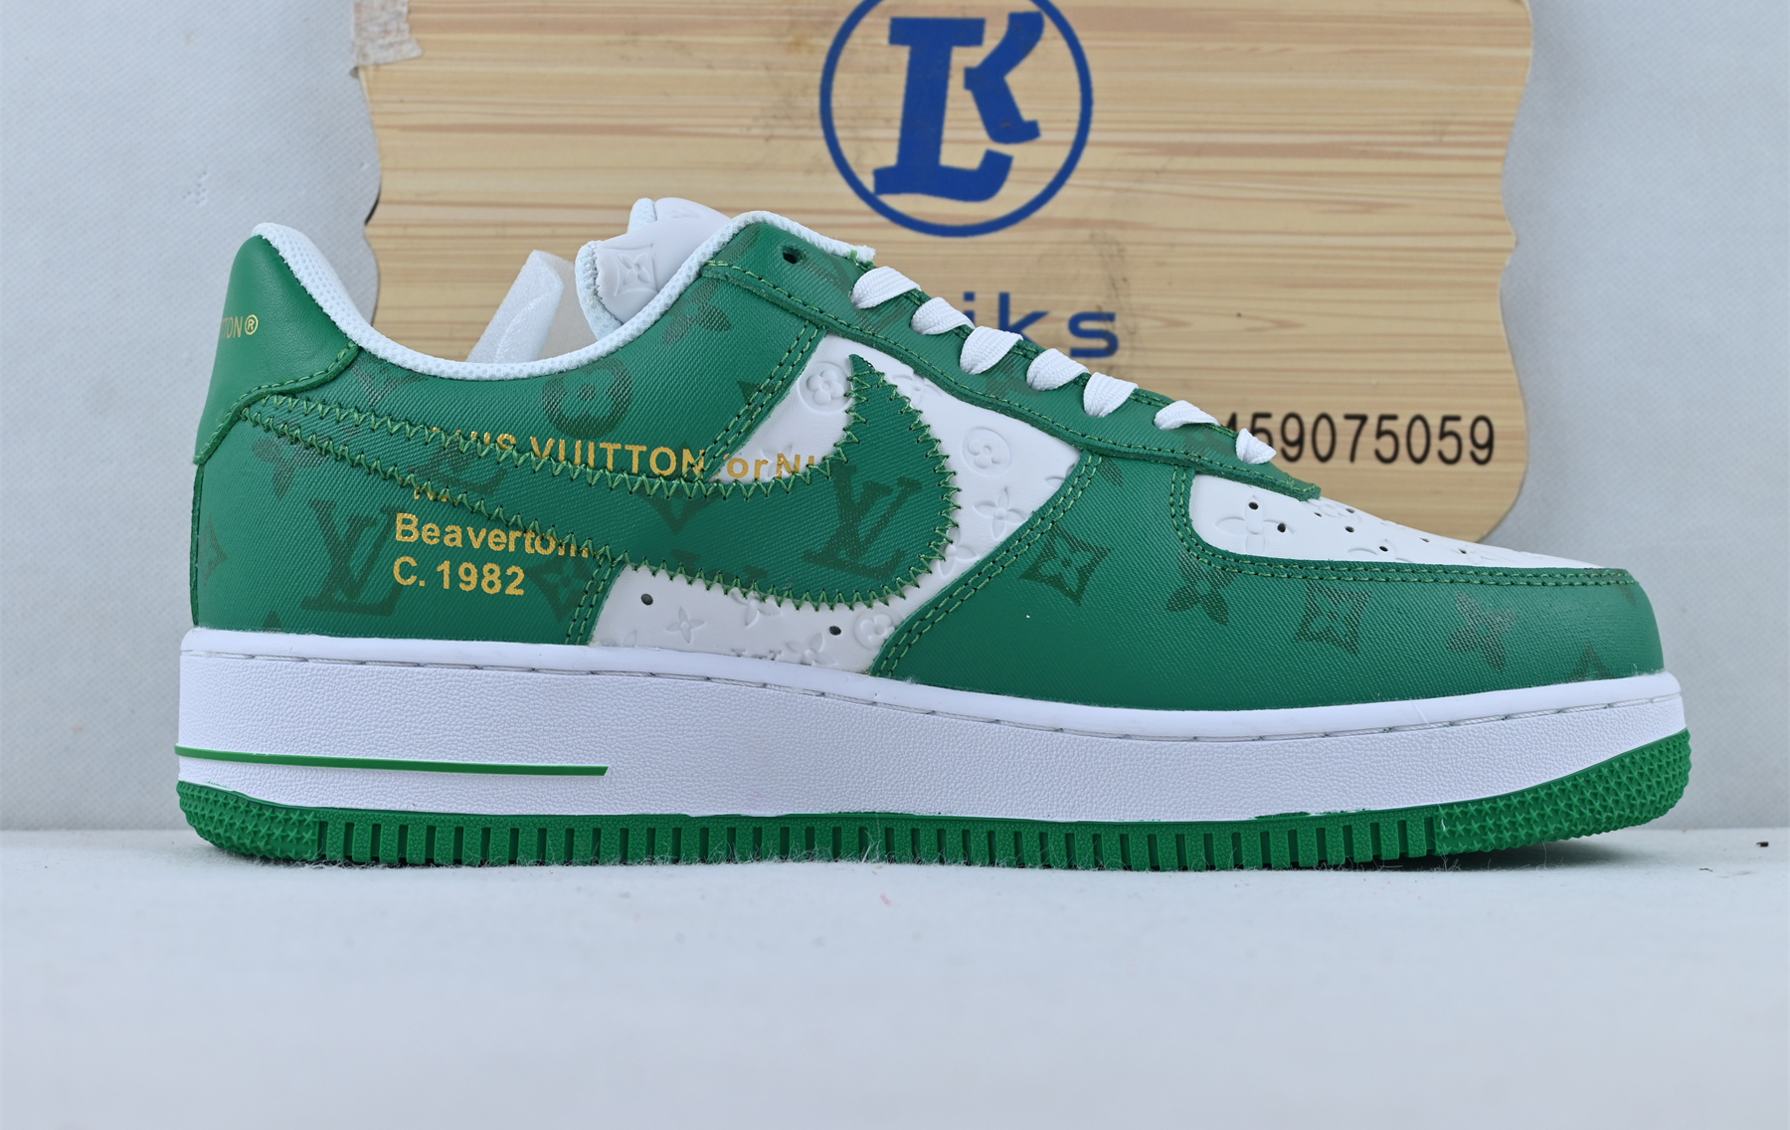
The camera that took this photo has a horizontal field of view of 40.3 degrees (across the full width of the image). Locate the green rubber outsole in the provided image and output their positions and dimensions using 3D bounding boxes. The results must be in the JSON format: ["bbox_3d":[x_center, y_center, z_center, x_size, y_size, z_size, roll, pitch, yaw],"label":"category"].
[{"bbox_3d":[0.007,0.045,0.483,0.294,0.025,0.107,0,-3,0],"label":"green rubber outsole"}]

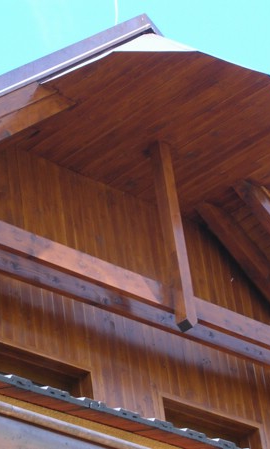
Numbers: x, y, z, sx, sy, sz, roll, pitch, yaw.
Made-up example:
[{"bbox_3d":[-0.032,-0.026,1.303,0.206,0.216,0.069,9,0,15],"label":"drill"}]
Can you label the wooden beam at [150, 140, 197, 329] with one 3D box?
[{"bbox_3d":[0.267,0.079,11.852,0.100,1.474,0.100,23,-43,-40],"label":"wooden beam"}]

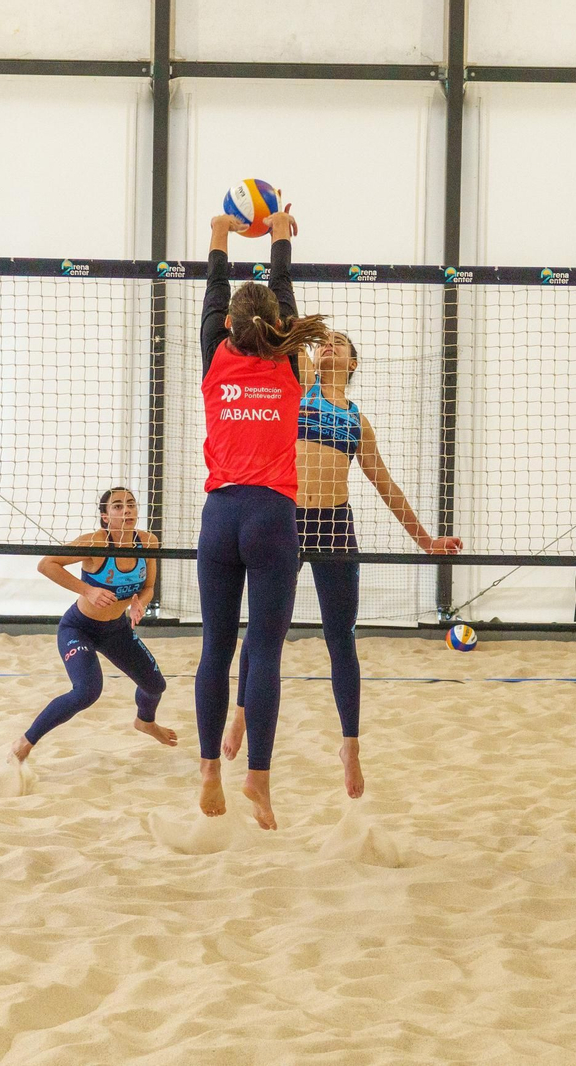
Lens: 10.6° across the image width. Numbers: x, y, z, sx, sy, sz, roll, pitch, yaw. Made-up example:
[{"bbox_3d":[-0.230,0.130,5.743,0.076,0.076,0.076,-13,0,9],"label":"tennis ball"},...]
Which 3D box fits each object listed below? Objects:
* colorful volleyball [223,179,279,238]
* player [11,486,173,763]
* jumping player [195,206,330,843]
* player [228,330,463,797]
[{"bbox_3d":[-0.131,-1.162,11.150,0.213,0.213,0.213,1,3,0],"label":"colorful volleyball"},{"bbox_3d":[-0.941,0.447,15.050,0.820,1.320,0.750,-1,4,-28],"label":"player"},{"bbox_3d":[-0.096,-0.081,10.580,0.460,2.102,0.800,1,3,0],"label":"jumping player"},{"bbox_3d":[0.206,-0.059,11.520,0.860,2.074,0.620,0,3,-12],"label":"player"}]

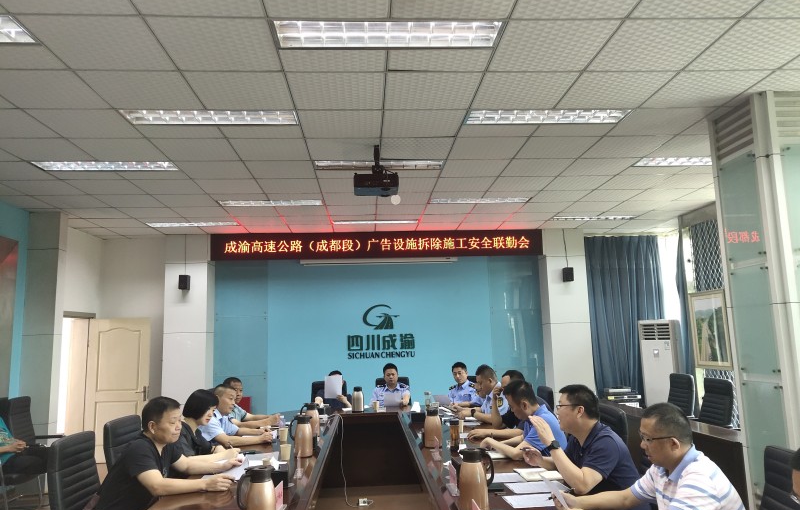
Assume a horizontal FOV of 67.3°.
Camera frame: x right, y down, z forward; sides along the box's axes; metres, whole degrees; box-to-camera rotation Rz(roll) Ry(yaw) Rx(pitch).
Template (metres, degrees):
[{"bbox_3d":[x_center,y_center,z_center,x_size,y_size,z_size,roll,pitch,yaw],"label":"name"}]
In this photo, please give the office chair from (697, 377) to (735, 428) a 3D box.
[{"bbox_3d":[3.045,1.844,6.108,0.630,1.100,0.580,-1,-8,-3],"label":"office chair"}]

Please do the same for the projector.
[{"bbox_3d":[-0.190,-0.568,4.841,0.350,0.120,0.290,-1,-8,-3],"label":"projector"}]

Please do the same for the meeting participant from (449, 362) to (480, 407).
[{"bbox_3d":[0.757,1.919,7.074,0.520,1.290,0.620,-3,-8,14],"label":"meeting participant"}]

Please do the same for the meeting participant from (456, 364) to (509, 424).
[{"bbox_3d":[0.845,1.768,5.970,0.680,1.320,0.520,-1,-8,-3],"label":"meeting participant"}]

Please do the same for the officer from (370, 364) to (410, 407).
[{"bbox_3d":[-0.105,1.978,7.258,0.540,1.310,0.700,-1,-8,-3],"label":"officer"}]

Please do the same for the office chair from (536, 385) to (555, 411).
[{"bbox_3d":[1.183,1.857,5.892,0.640,1.060,0.580,-1,-8,-3],"label":"office chair"}]

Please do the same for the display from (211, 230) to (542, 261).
[{"bbox_3d":[-0.306,-0.149,8.881,4.860,0.385,0.100,-1,-8,-3],"label":"display"}]

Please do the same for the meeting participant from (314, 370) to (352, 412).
[{"bbox_3d":[-0.776,1.984,7.094,0.520,1.240,0.650,-1,-8,-3],"label":"meeting participant"}]

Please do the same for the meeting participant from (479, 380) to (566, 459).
[{"bbox_3d":[0.813,1.494,3.940,0.720,1.300,0.520,-1,-8,-3],"label":"meeting participant"}]

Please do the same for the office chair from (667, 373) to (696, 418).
[{"bbox_3d":[3.078,1.965,6.968,0.630,1.100,0.580,-1,-8,-3],"label":"office chair"}]

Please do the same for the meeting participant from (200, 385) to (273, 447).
[{"bbox_3d":[-1.361,1.683,4.833,0.720,1.280,0.520,-1,-8,-3],"label":"meeting participant"}]

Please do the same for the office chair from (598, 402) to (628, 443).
[{"bbox_3d":[1.226,1.589,4.009,0.630,1.110,0.580,-1,-8,-3],"label":"office chair"}]

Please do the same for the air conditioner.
[{"bbox_3d":[3.874,1.850,8.798,0.340,1.750,0.500,6,-11,-42],"label":"air conditioner"}]

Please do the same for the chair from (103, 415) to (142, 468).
[{"bbox_3d":[-1.594,1.677,4.089,0.640,1.060,0.580,-1,-8,-3],"label":"chair"}]

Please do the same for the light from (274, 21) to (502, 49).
[{"bbox_3d":[-0.056,-1.170,3.136,1.200,0.080,0.300,-1,-8,-3],"label":"light"}]

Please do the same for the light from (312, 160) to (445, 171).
[{"bbox_3d":[-0.183,-0.837,5.480,1.200,0.080,0.300,-1,-8,-3],"label":"light"}]

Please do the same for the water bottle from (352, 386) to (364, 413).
[{"bbox_3d":[-0.454,1.571,6.511,0.128,0.280,0.155,-1,-8,-3],"label":"water bottle"}]

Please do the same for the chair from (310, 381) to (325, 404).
[{"bbox_3d":[-0.855,2.094,7.199,0.580,1.100,0.630,-1,-8,-3],"label":"chair"}]

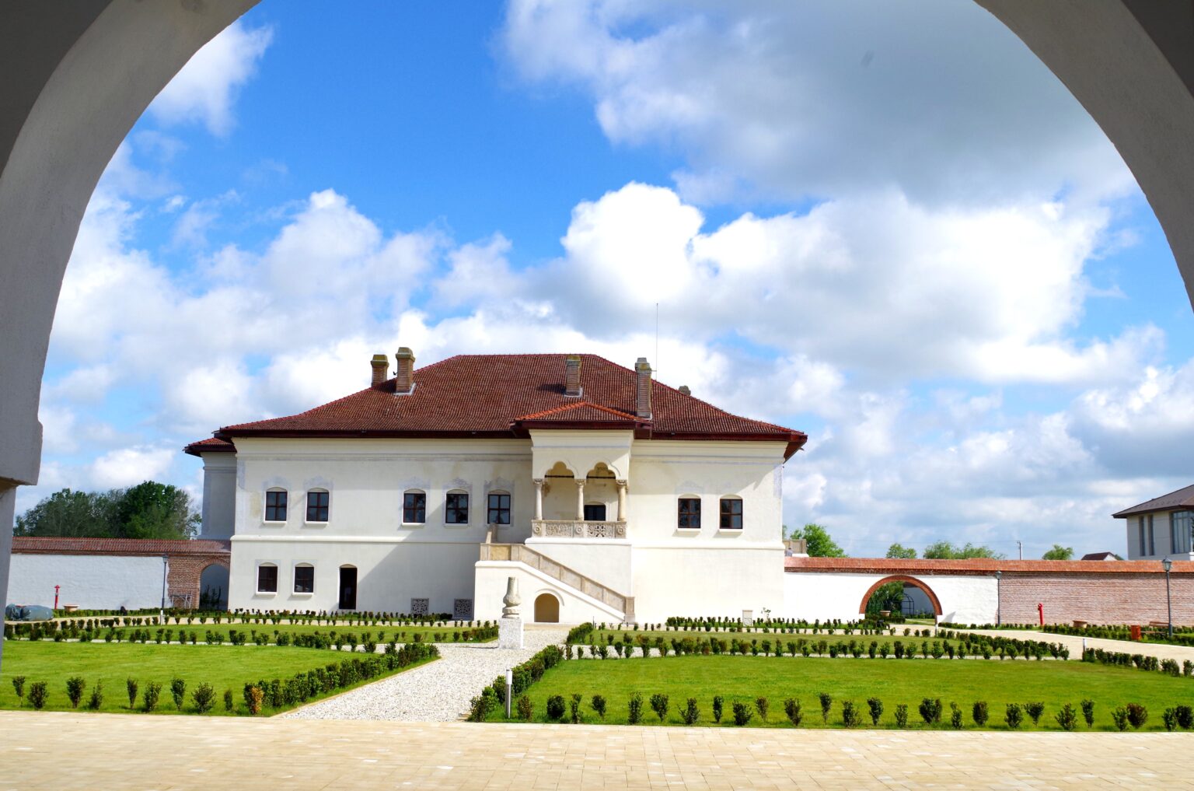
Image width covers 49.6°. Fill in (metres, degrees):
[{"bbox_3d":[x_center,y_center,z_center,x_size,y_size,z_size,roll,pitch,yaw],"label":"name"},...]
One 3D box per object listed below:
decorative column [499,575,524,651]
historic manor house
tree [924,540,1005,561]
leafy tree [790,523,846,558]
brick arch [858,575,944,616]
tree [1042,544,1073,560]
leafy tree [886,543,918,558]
[{"bbox_3d":[-2.508,6.306,37.775,0.680,2.160,0.680,0,-9,4],"label":"decorative column"},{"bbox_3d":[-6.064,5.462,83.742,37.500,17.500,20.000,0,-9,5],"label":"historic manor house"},{"bbox_3d":[37.801,18.852,133.782,9.000,7.700,7.000,0,-9,5],"label":"tree"},{"bbox_3d":[18.881,14.961,111.062,6.200,7.900,6.200,0,-9,5],"label":"leafy tree"},{"bbox_3d":[19.916,13.174,84.530,5.500,2.800,0.750,0,-9,5],"label":"brick arch"},{"bbox_3d":[47.645,19.113,133.767,4.800,7.500,4.800,0,-9,5],"label":"tree"},{"bbox_3d":[31.525,18.946,133.752,5.000,7.300,5.000,0,-9,5],"label":"leafy tree"}]

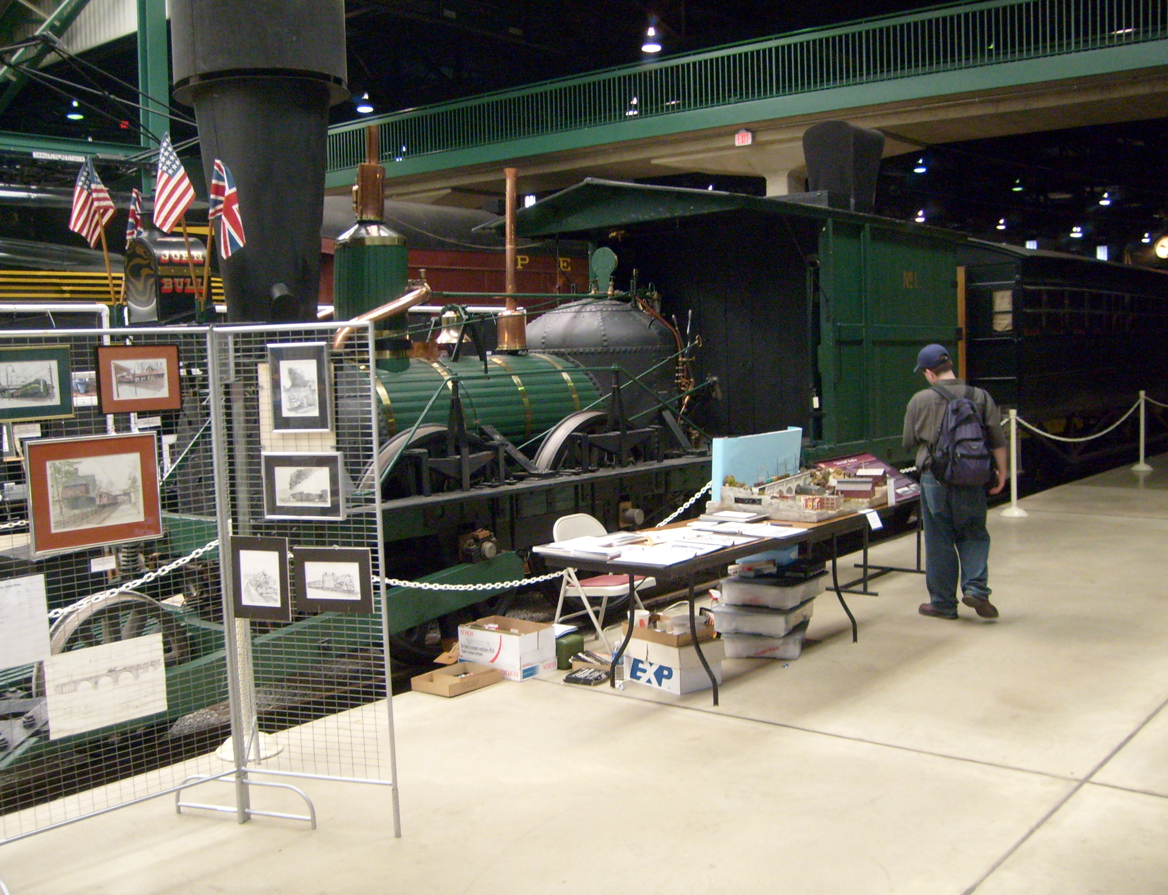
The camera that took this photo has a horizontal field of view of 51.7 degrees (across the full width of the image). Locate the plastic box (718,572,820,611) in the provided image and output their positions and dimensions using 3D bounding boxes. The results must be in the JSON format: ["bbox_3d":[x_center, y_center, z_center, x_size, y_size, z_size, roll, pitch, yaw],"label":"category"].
[{"bbox_3d":[1.095,0.800,6.940,0.450,0.150,0.510,1,5,34],"label":"plastic box"}]

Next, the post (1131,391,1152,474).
[{"bbox_3d":[7.179,-0.234,15.495,0.280,1.010,0.280,-2,4,0],"label":"post"}]

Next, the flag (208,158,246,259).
[{"bbox_3d":[-1.852,-1.236,6.250,0.190,0.520,0.140,-1,4,10],"label":"flag"}]

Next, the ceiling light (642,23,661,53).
[{"bbox_3d":[1.653,-10.007,29.500,0.500,0.750,0.500,-2,4,0],"label":"ceiling light"}]

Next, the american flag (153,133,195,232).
[{"bbox_3d":[-2.207,-1.429,6.500,0.230,0.530,0.170,-4,5,-30],"label":"american flag"}]

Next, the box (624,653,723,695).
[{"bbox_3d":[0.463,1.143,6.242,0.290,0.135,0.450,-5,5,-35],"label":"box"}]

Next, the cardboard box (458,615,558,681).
[{"bbox_3d":[-0.420,1.106,6.650,0.465,0.240,0.288,2,6,41],"label":"cardboard box"}]

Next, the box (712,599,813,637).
[{"bbox_3d":[0.984,0.941,6.669,0.430,0.145,0.440,0,4,23],"label":"box"}]

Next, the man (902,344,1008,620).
[{"bbox_3d":[2.321,0.202,7.598,0.560,1.700,0.500,-3,4,-8],"label":"man"}]

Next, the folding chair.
[{"bbox_3d":[0.125,0.793,6.920,0.480,0.780,0.460,1,5,33],"label":"folding chair"}]

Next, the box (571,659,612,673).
[{"bbox_3d":[0.109,1.166,6.520,0.240,0.075,0.210,1,5,39],"label":"box"}]

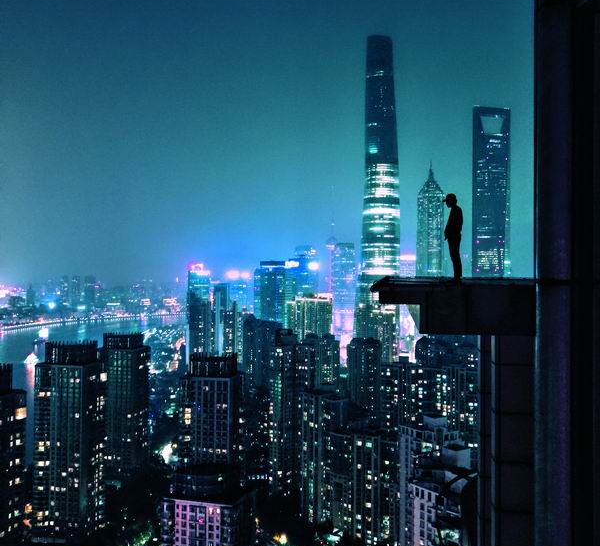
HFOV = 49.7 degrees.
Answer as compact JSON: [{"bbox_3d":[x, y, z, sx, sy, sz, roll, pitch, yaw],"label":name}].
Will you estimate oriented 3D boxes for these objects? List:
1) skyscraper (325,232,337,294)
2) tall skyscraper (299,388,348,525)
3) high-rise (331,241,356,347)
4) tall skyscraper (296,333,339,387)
[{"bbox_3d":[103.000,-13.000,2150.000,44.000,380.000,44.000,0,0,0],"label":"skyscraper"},{"bbox_3d":[17.230,129.500,455.000,28.000,95.000,21.000,0,0,20],"label":"tall skyscraper"},{"bbox_3d":[106.320,57.680,1600.000,54.000,257.000,50.000,0,0,6],"label":"high-rise"},{"bbox_3d":[17.780,120.900,622.000,38.000,123.000,28.000,0,0,12],"label":"tall skyscraper"}]

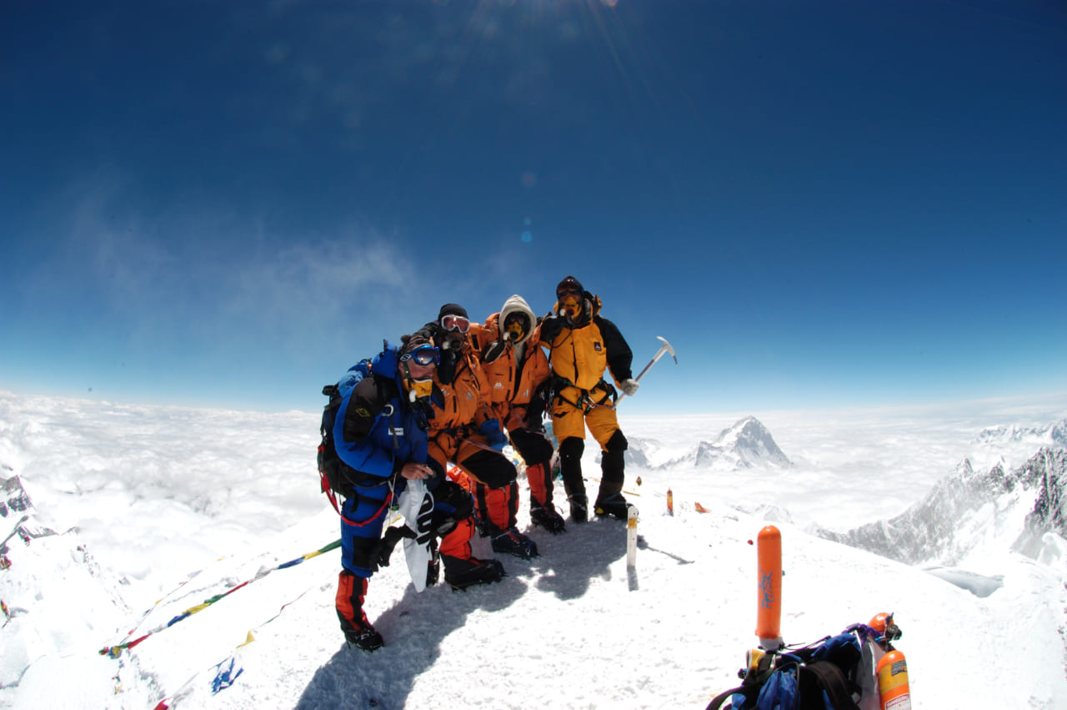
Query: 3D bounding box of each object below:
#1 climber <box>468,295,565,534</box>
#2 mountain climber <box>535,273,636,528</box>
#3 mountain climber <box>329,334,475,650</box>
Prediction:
[{"bbox_3d":[-0.101,0.387,3.080,0.620,1.660,0.580,1,-6,-12],"label":"climber"},{"bbox_3d":[0.390,0.308,3.220,0.720,1.770,0.500,-1,-6,7],"label":"mountain climber"},{"bbox_3d":[-0.680,0.700,2.360,0.760,1.620,0.660,-4,-7,38],"label":"mountain climber"}]

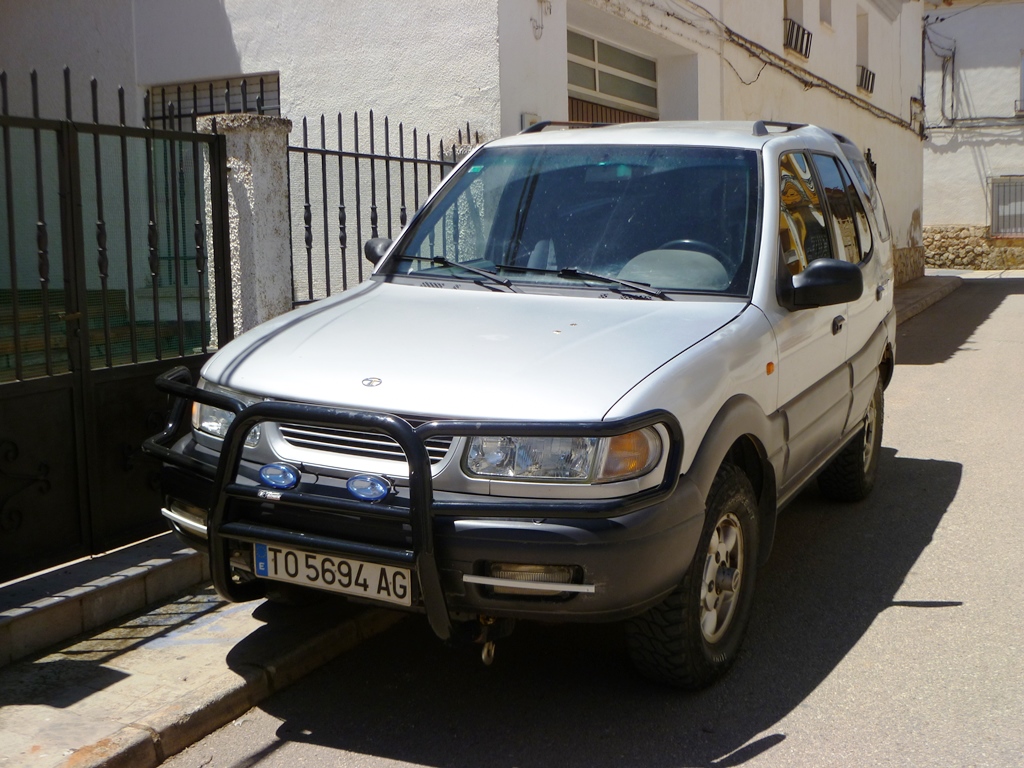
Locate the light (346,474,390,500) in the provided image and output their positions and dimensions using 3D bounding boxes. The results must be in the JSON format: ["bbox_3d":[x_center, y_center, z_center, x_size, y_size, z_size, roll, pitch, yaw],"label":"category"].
[{"bbox_3d":[-0.373,0.273,3.073,0.132,0.076,0.075,6,11,26],"label":"light"}]

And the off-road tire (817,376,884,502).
[{"bbox_3d":[1.810,0.247,6.161,0.235,0.740,0.740,6,11,26],"label":"off-road tire"}]

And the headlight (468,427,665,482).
[{"bbox_3d":[0.150,0.176,3.118,0.510,0.175,0.170,3,10,11],"label":"headlight"}]

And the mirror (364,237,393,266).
[{"bbox_3d":[-0.556,-0.535,4.994,0.250,0.185,0.160,6,11,26],"label":"mirror"}]

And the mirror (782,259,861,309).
[{"bbox_3d":[1.125,-0.359,4.161,0.250,0.185,0.160,6,11,26],"label":"mirror"}]

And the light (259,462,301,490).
[{"bbox_3d":[-0.635,0.247,3.202,0.132,0.076,0.075,6,11,26],"label":"light"}]

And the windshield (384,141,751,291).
[{"bbox_3d":[0.258,-0.665,4.496,1.540,0.120,0.810,6,52,26],"label":"windshield"}]

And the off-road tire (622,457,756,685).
[{"bbox_3d":[0.610,0.626,3.832,0.235,0.740,0.740,6,11,29],"label":"off-road tire"}]

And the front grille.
[{"bbox_3d":[-0.432,0.146,3.262,0.600,0.135,0.090,6,11,26],"label":"front grille"}]

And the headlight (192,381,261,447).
[{"bbox_3d":[-0.897,0.070,3.633,0.510,0.175,0.170,9,13,41],"label":"headlight"}]

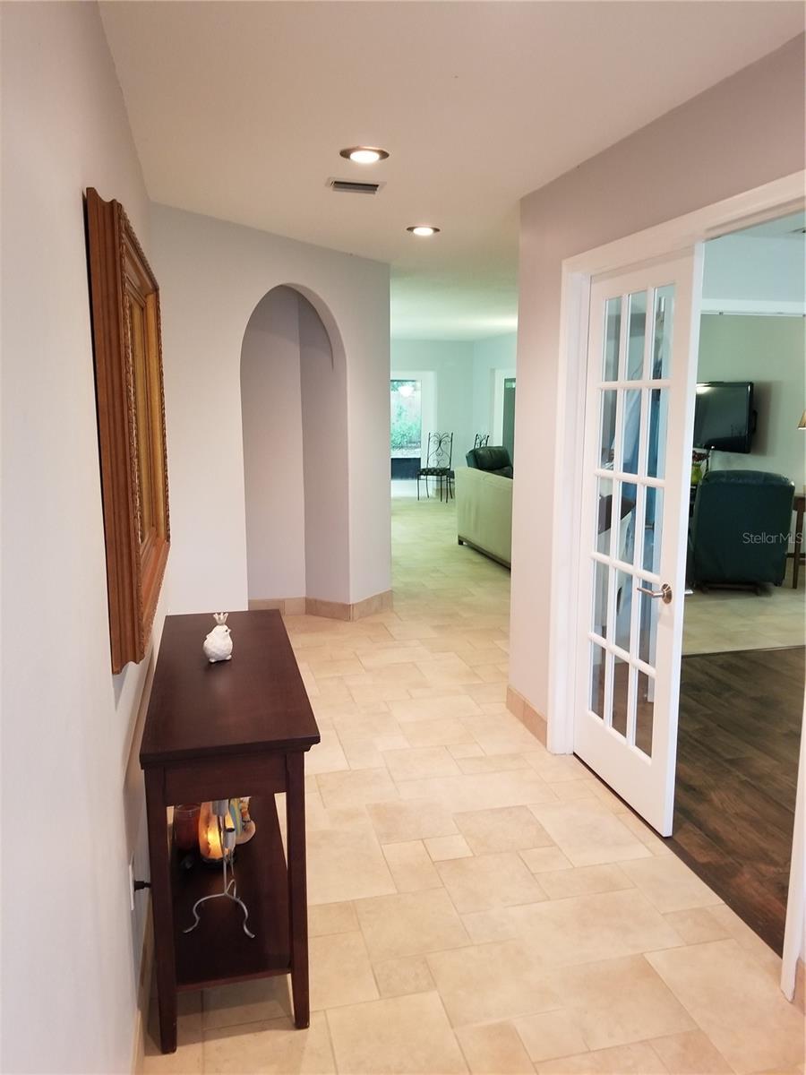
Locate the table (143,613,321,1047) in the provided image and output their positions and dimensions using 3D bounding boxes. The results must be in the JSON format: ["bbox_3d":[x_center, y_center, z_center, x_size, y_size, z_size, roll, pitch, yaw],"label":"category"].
[{"bbox_3d":[-0.537,0.766,2.531,0.412,0.775,1.200,-3,10,-13],"label":"table"}]

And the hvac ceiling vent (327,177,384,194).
[{"bbox_3d":[-0.208,-1.471,3.399,0.250,0.030,0.165,-3,10,-13],"label":"hvac ceiling vent"}]

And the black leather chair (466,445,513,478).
[{"bbox_3d":[1.296,-0.585,9.650,0.820,0.950,0.900,-8,13,-38],"label":"black leather chair"}]

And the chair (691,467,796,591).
[{"bbox_3d":[2.709,-0.100,6.793,0.820,0.980,0.920,1,10,8],"label":"chair"}]

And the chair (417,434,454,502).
[{"bbox_3d":[0.497,-1.067,12.252,0.430,1.000,0.490,4,11,20],"label":"chair"}]

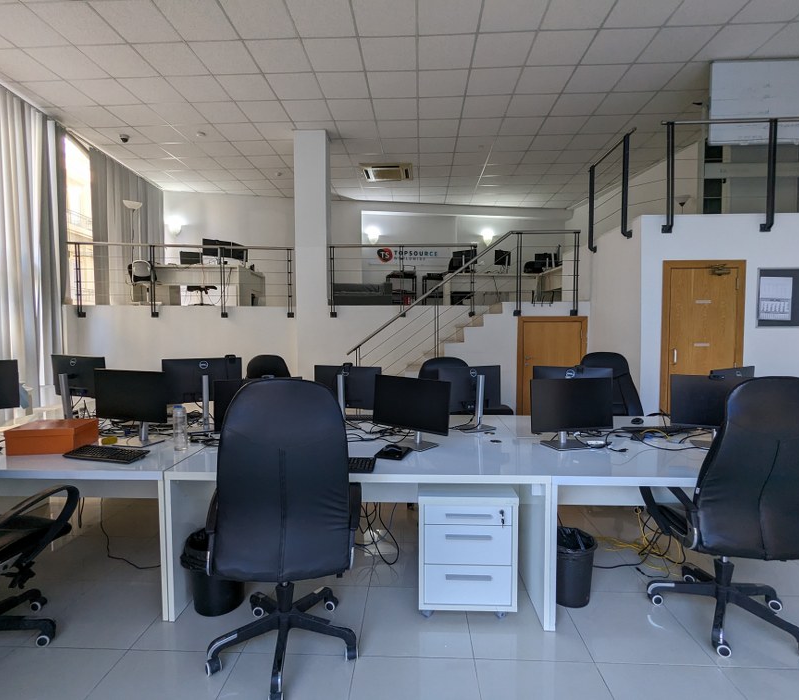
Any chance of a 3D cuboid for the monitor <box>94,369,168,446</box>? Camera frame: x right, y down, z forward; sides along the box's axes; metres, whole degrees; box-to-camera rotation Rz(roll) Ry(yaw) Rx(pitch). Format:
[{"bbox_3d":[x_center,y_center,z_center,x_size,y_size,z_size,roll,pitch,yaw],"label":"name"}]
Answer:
[{"bbox_3d":[-1.586,0.337,2.596,0.512,0.438,0.180,1,3,14],"label":"monitor"}]

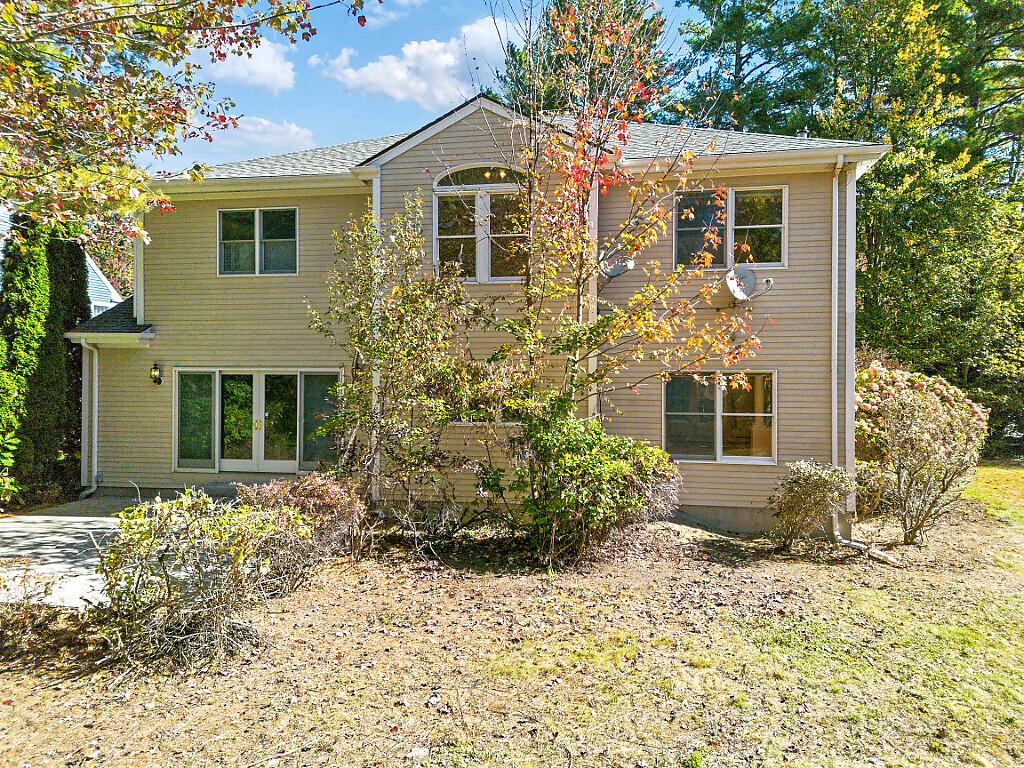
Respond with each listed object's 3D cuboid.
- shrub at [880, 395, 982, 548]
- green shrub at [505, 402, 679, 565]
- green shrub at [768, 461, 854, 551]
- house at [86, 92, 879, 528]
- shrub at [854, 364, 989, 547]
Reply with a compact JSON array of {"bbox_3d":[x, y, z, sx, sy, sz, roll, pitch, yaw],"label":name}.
[{"bbox_3d":[7.030,1.400,11.900,1.780,2.550,1.700,0,0,9],"label":"shrub"},{"bbox_3d":[1.180,1.480,10.500,2.500,2.350,2.000,0,0,9],"label":"green shrub"},{"bbox_3d":[4.800,1.950,11.400,1.380,1.440,1.250,0,0,9],"label":"green shrub"},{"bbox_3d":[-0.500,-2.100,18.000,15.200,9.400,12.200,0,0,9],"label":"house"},{"bbox_3d":[7.500,1.120,13.000,2.500,3.000,2.200,0,0,9],"label":"shrub"}]

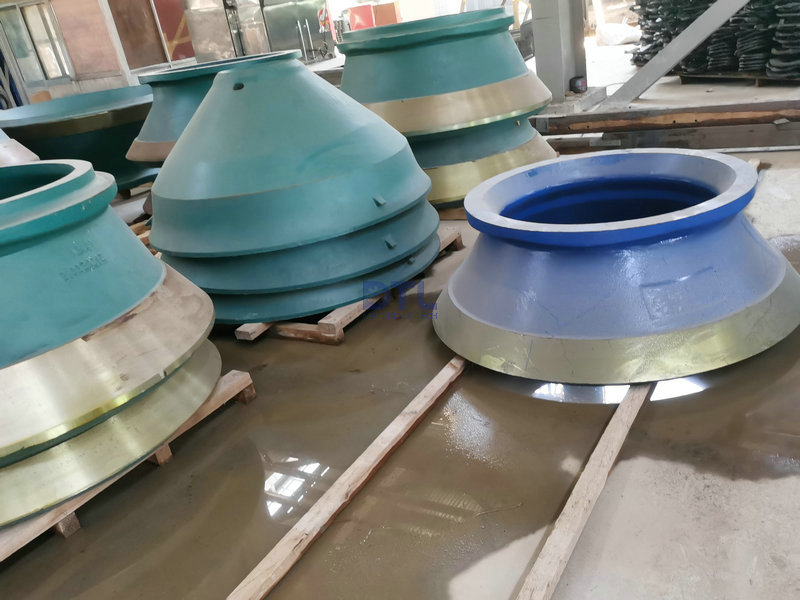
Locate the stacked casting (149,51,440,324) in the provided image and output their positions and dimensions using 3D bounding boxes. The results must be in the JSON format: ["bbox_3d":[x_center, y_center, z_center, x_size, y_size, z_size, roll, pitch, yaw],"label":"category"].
[{"bbox_3d":[-0.680,-0.775,3.576,1.706,1.160,1.706,6,29,34],"label":"stacked casting"}]

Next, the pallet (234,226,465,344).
[{"bbox_3d":[-0.567,-0.141,3.733,1.440,0.112,1.398,6,29,34],"label":"pallet"}]

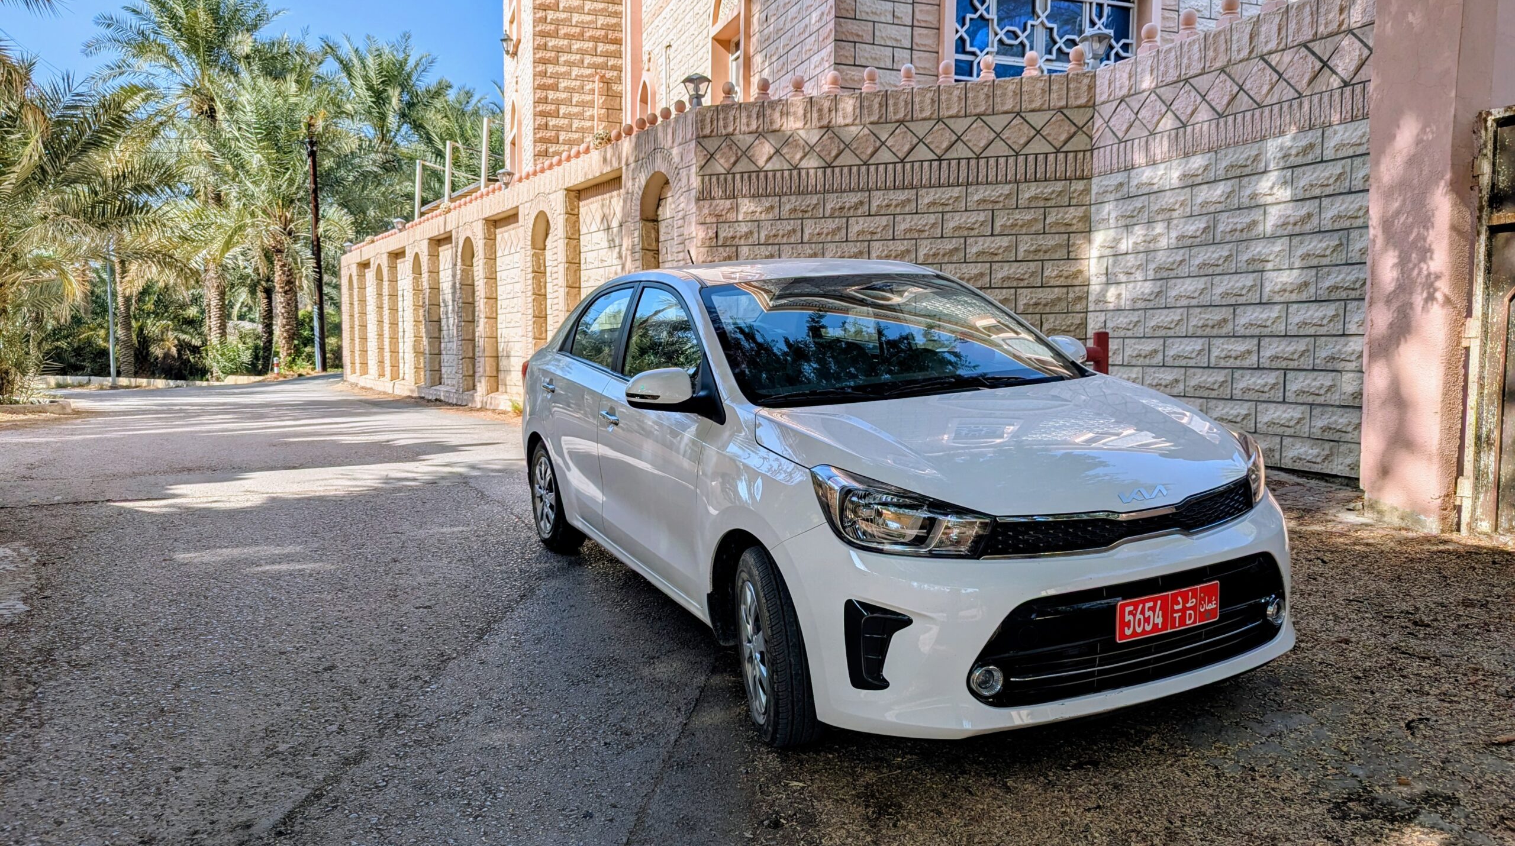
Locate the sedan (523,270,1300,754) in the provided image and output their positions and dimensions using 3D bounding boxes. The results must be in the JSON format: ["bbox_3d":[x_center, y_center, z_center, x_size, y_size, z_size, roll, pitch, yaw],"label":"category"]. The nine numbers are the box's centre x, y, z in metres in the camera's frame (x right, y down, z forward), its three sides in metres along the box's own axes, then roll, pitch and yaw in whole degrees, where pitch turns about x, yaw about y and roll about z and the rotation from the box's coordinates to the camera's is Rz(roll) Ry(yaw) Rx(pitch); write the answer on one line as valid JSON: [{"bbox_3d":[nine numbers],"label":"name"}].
[{"bbox_3d":[0.153,0.014,4.599,1.780,1.460,4.300,-6,9,-25],"label":"sedan"}]

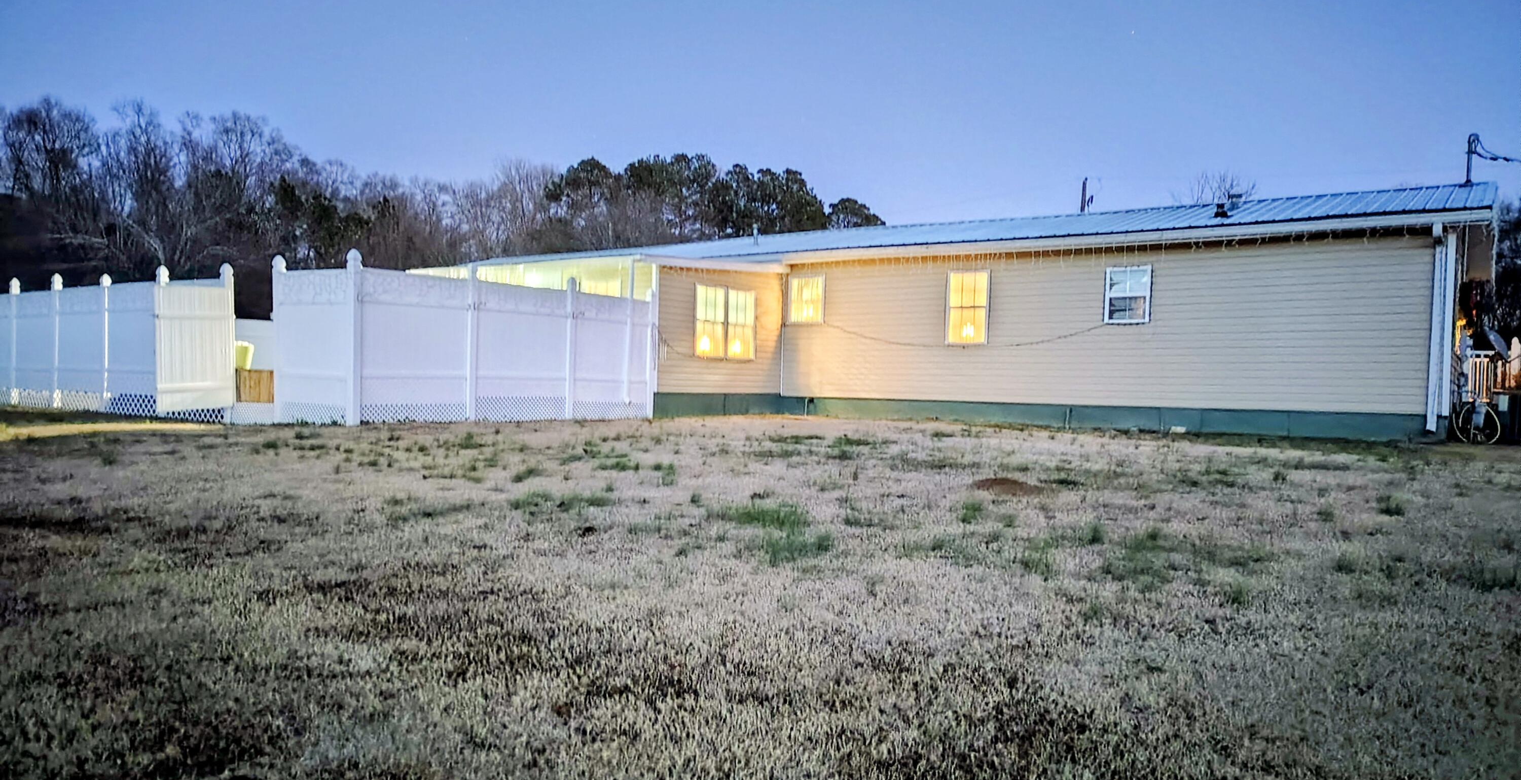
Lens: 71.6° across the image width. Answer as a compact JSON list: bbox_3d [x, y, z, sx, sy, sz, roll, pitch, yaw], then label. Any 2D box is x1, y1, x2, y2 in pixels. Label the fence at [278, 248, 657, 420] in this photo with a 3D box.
[{"bbox_3d":[-4.200,-0.666,16.159,1.891,2.211,5.703,2,0,36],"label":"fence"}]

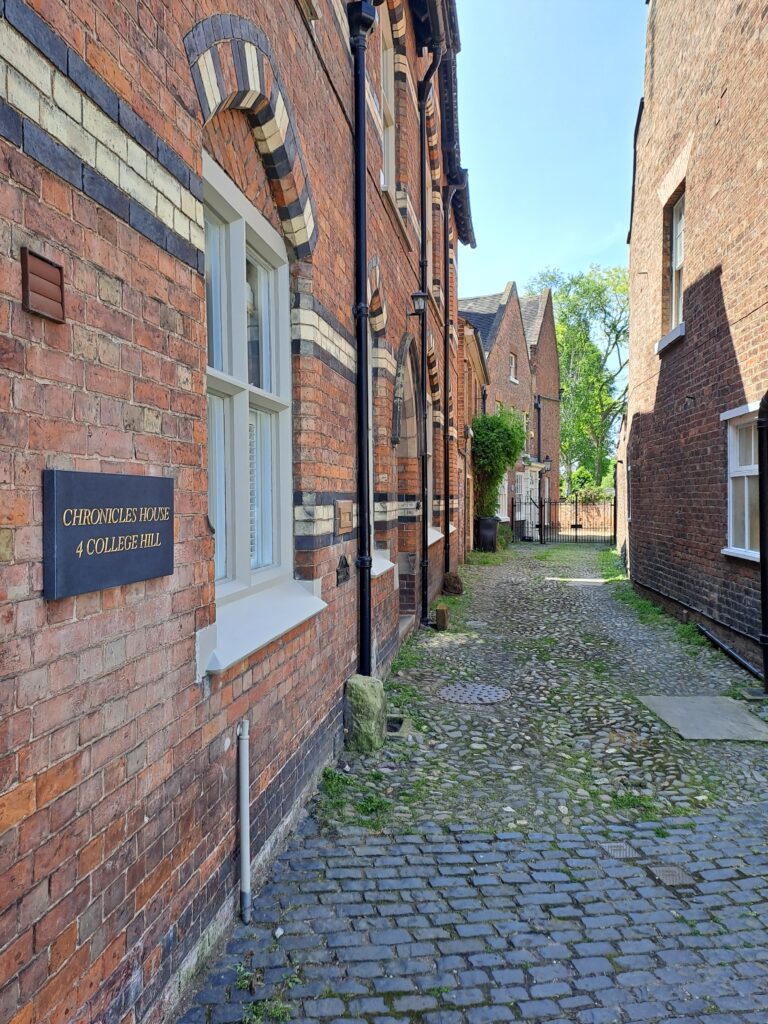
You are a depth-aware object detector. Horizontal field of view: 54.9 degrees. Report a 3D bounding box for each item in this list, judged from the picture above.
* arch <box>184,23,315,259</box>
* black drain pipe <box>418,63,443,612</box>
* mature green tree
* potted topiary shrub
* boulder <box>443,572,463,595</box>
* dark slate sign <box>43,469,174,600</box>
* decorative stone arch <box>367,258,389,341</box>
[{"bbox_3d":[-0.578,-1.746,3.327,0.150,0.755,1.745,0,1,10],"label":"arch"},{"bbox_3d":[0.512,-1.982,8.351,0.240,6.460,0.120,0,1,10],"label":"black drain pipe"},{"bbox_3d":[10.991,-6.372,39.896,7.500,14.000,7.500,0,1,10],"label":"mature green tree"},{"bbox_3d":[3.025,-0.873,19.586,1.400,3.800,1.420,0,1,10],"label":"potted topiary shrub"},{"bbox_3d":[1.001,1.054,10.961,0.270,0.285,0.270,0,1,10],"label":"boulder"},{"bbox_3d":[-0.718,0.049,2.004,0.032,0.298,0.603,0,1,10],"label":"dark slate sign"},{"bbox_3d":[-0.103,-1.805,6.056,0.150,0.555,0.930,0,1,10],"label":"decorative stone arch"}]

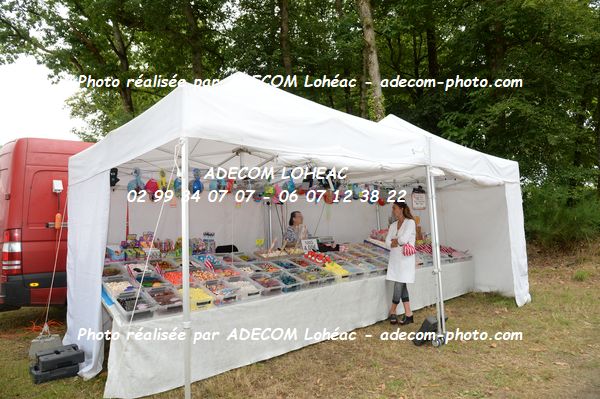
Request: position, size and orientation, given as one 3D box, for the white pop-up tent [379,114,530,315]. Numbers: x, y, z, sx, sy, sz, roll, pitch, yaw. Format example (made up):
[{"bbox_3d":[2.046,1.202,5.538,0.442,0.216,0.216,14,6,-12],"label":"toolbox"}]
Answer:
[{"bbox_3d":[1.617,0.170,6.746,3.030,3.250,3.030,2,-6,-43],"label":"white pop-up tent"}]

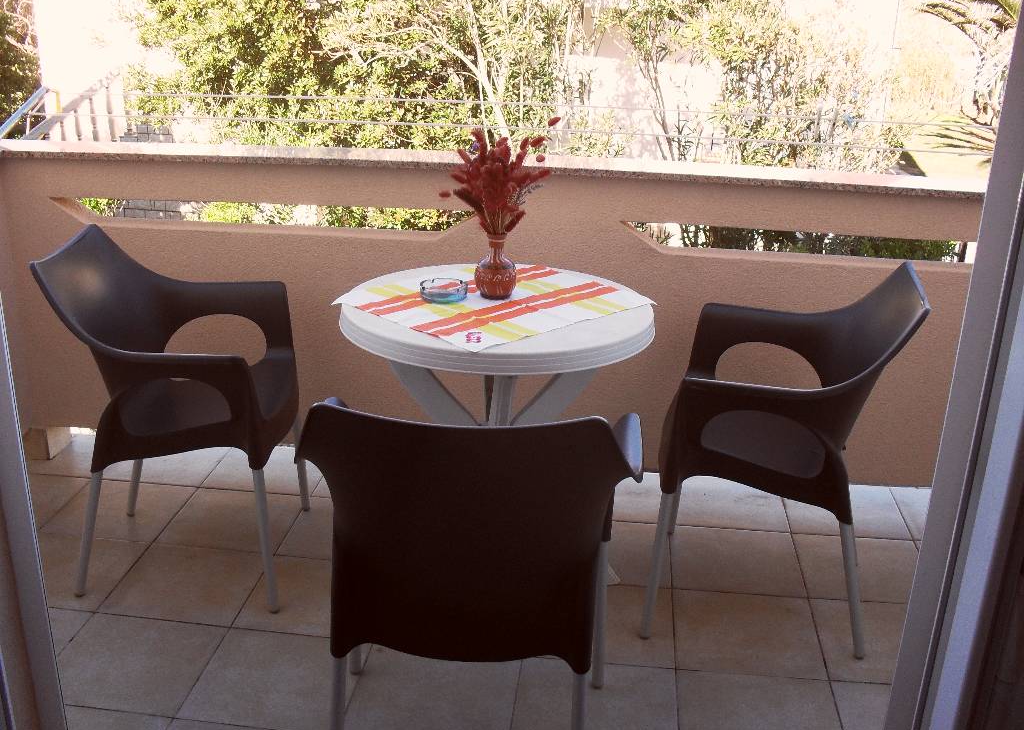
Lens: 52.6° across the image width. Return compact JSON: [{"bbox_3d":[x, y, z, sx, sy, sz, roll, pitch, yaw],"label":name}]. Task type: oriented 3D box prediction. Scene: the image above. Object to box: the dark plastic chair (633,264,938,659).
[{"bbox_3d":[0.615,0.183,2.394,0.515,0.815,0.590,7,21,13],"label":"dark plastic chair"}]

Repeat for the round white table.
[{"bbox_3d":[-0.036,0.197,2.438,0.700,0.720,0.700,2,20,-1],"label":"round white table"}]

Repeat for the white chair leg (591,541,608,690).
[{"bbox_3d":[0.183,0.514,2.108,0.026,0.366,0.026,2,24,3],"label":"white chair leg"}]

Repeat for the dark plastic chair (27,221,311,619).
[{"bbox_3d":[-0.789,0.101,2.500,0.515,0.815,0.590,1,20,-3],"label":"dark plastic chair"}]

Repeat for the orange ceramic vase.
[{"bbox_3d":[-0.027,-0.224,2.331,0.095,0.141,0.095,4,20,5],"label":"orange ceramic vase"}]

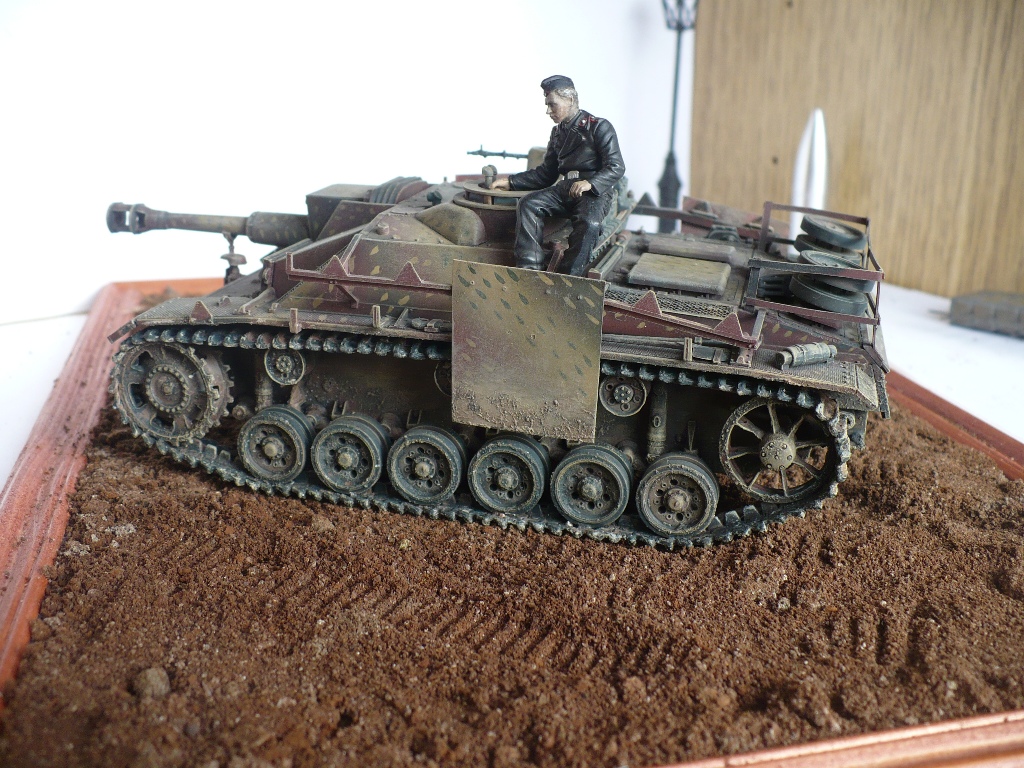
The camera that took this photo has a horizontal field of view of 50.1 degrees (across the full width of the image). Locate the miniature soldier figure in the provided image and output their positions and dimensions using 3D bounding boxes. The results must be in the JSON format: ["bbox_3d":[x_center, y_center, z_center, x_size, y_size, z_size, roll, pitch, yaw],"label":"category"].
[{"bbox_3d":[0.005,-0.039,0.207,0.028,0.037,0.022,18,26,38],"label":"miniature soldier figure"}]

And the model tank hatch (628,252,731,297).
[{"bbox_3d":[0.034,-0.022,0.219,0.019,0.002,0.018,9,22,13],"label":"model tank hatch"}]

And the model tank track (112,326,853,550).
[{"bbox_3d":[-0.011,0.008,0.213,0.146,0.035,0.012,6,21,14],"label":"model tank track"}]

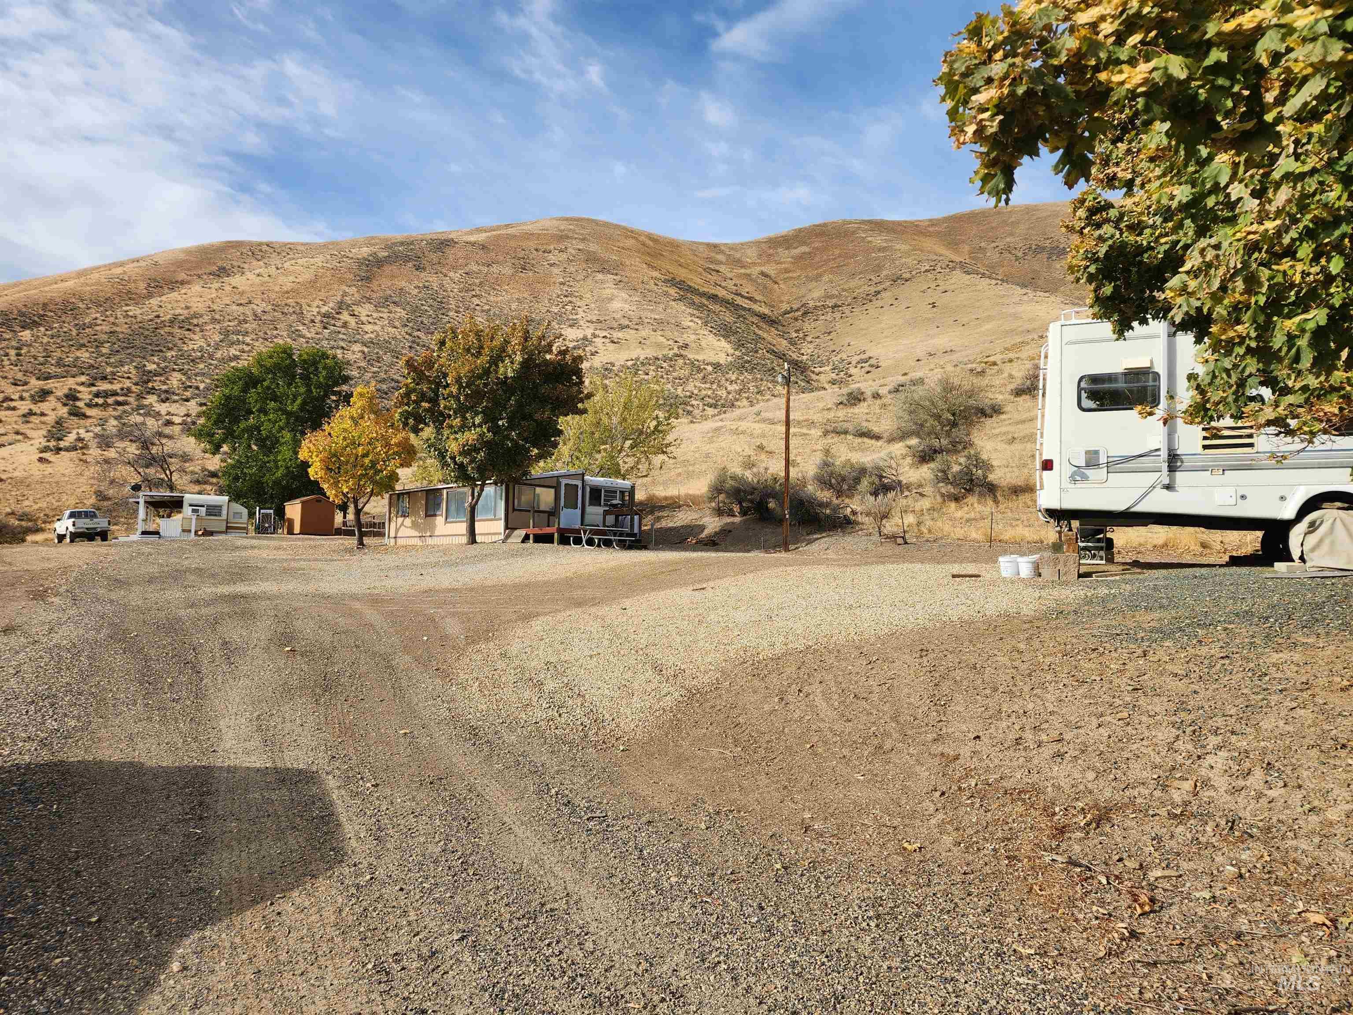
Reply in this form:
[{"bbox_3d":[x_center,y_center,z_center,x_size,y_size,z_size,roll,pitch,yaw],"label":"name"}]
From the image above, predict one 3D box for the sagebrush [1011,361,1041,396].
[{"bbox_3d":[22.418,-8.143,57.000,2.600,2.250,2.400,0,-1,0],"label":"sagebrush"}]

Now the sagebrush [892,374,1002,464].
[{"bbox_3d":[13.996,-4.593,46.500,5.700,4.700,5.000,0,-2,0],"label":"sagebrush"}]

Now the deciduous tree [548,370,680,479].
[{"bbox_3d":[-3.323,-3.323,47.500,7.100,8.000,7.000,0,-1,0],"label":"deciduous tree"}]

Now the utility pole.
[{"bbox_3d":[3.538,-1.648,29.500,0.340,6.300,0.280,0,-1,0],"label":"utility pole"}]

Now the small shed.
[{"bbox_3d":[-20.400,0.411,50.000,1.950,2.200,2.400,2,-3,-43],"label":"small shed"}]

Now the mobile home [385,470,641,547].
[{"bbox_3d":[-7.360,0.060,39.900,6.300,2.950,10.800,1,-2,-44],"label":"mobile home"}]

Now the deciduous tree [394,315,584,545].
[{"bbox_3d":[-7.096,-2.958,34.000,7.100,8.700,6.800,0,-2,0],"label":"deciduous tree"}]

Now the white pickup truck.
[{"bbox_3d":[-32.000,0.990,48.400,1.720,1.720,4.900,1,-2,-45],"label":"white pickup truck"}]

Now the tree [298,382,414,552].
[{"bbox_3d":[-13.360,-1.720,37.500,4.800,6.750,4.600,0,-2,0],"label":"tree"}]

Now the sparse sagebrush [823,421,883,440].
[{"bbox_3d":[10.376,-4.518,53.000,3.600,1.150,2.000,0,-2,0],"label":"sparse sagebrush"}]

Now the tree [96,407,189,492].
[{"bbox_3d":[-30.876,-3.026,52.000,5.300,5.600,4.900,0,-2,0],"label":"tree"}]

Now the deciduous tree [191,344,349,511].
[{"bbox_3d":[-27.125,-4.621,60.000,9.800,12.600,9.800,1,-1,-24],"label":"deciduous tree"}]

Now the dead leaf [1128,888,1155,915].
[{"bbox_3d":[1.783,1.513,3.450,0.100,0.055,0.090,0,-1,0],"label":"dead leaf"}]

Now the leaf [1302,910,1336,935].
[{"bbox_3d":[2.318,1.502,3.250,0.125,0.035,0.110,0,-2,0],"label":"leaf"}]

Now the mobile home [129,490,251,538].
[{"bbox_3d":[-27.600,0.380,50.800,5.900,2.600,4.600,1,-1,-18],"label":"mobile home"}]

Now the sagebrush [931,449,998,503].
[{"bbox_3d":[11.673,-1.287,36.500,2.600,2.100,2.400,0,-1,0],"label":"sagebrush"}]

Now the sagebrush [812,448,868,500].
[{"bbox_3d":[7.085,-1.444,39.000,2.350,2.250,2.100,0,-2,0],"label":"sagebrush"}]

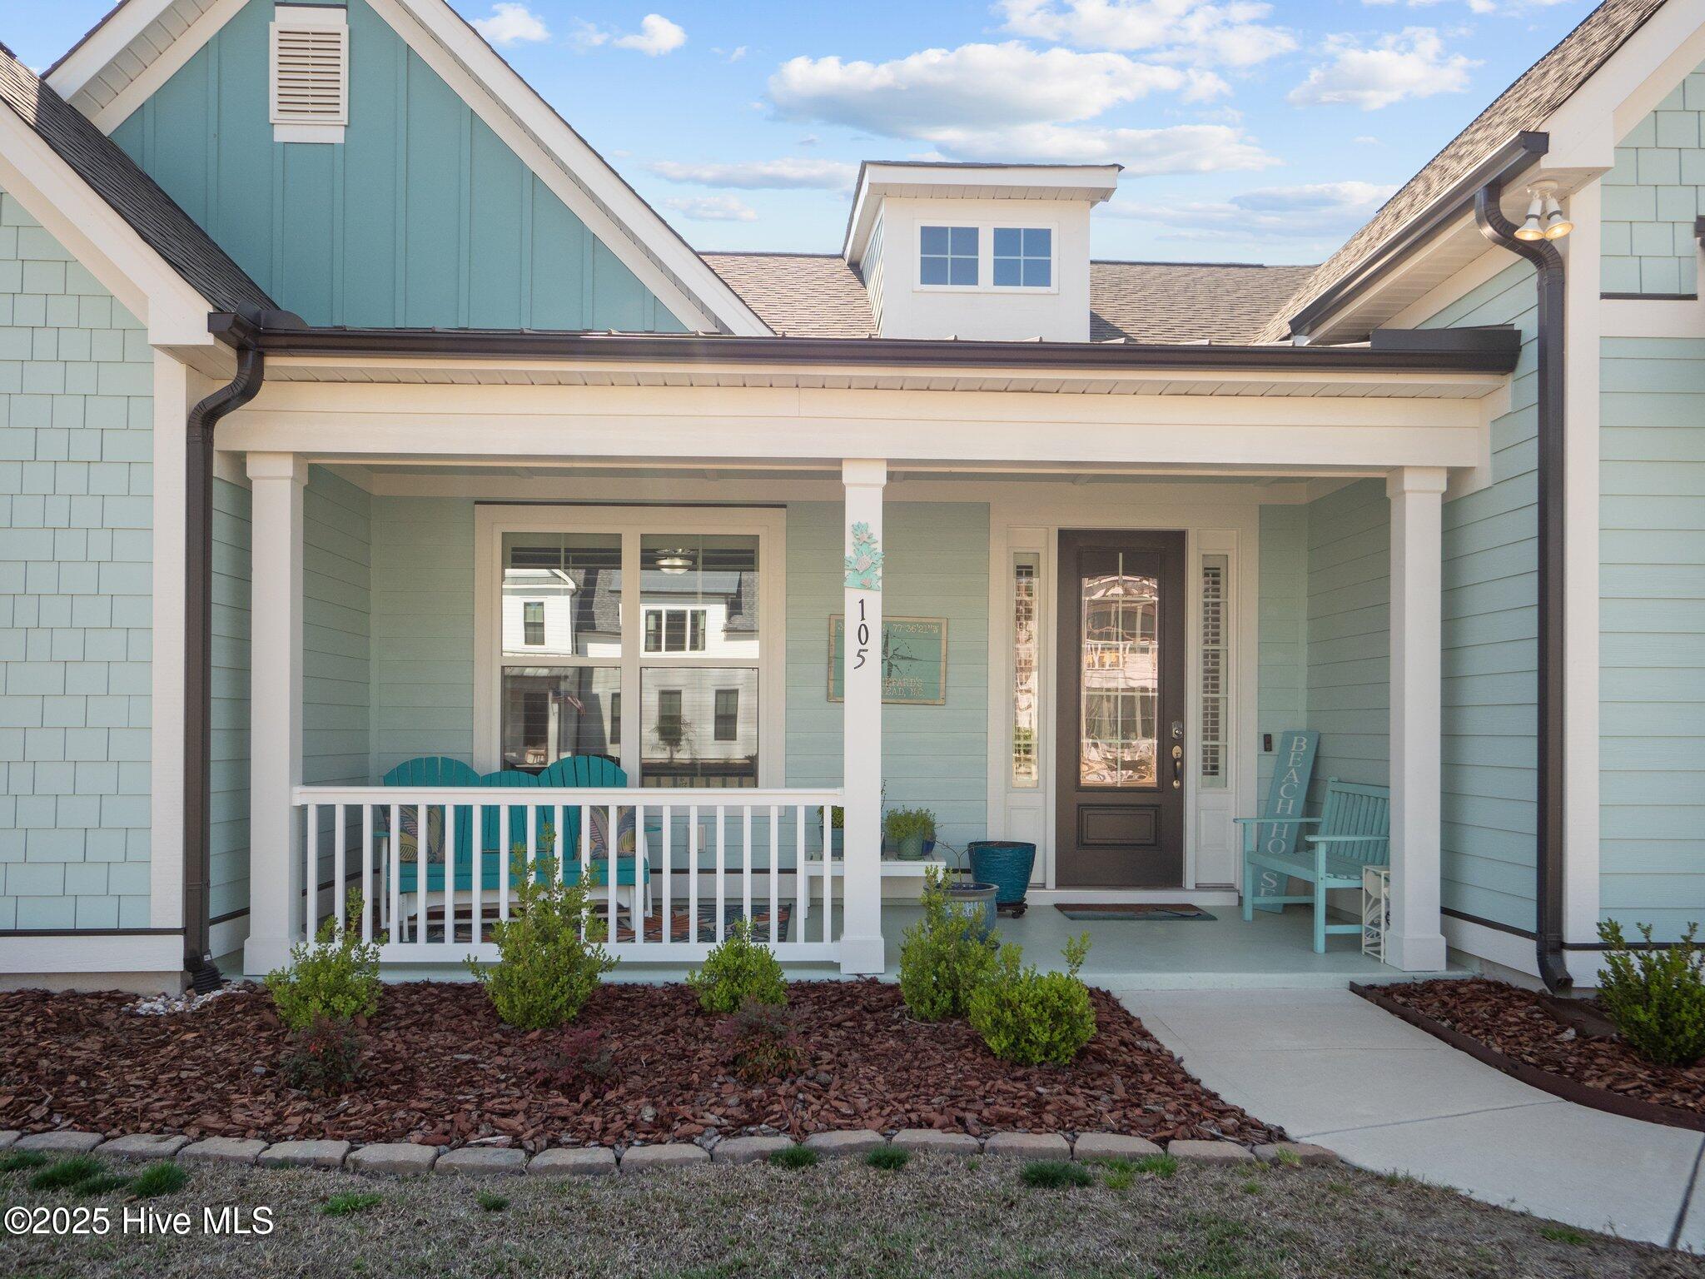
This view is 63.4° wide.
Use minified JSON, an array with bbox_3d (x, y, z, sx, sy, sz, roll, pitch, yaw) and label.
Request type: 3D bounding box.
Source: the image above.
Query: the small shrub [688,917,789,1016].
[{"bbox_3d":[-0.514,1.457,6.140,0.430,0.430,0.420,0,-1,-3],"label":"small shrub"}]

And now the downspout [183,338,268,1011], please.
[{"bbox_3d":[-3.006,0.099,6.600,0.390,3.160,0.200,0,-2,-2],"label":"downspout"}]

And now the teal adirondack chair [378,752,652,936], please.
[{"bbox_3d":[-1.930,1.177,7.980,1.590,0.990,0.820,1,-2,-18],"label":"teal adirondack chair"}]

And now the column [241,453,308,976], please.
[{"bbox_3d":[-2.731,0.356,6.540,0.207,2.440,0.207,0,-1,-3],"label":"column"}]

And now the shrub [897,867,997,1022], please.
[{"bbox_3d":[0.414,1.334,6.040,0.440,0.675,0.420,0,-1,-3],"label":"shrub"}]

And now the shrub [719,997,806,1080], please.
[{"bbox_3d":[-0.342,1.498,5.170,0.330,0.290,0.310,0,-2,-2],"label":"shrub"}]

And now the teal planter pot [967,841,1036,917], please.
[{"bbox_3d":[0.932,1.495,8.570,0.425,0.445,0.425,0,-1,0],"label":"teal planter pot"}]

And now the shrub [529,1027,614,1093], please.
[{"bbox_3d":[-1.023,1.530,5.030,0.320,0.210,0.300,0,-2,-2],"label":"shrub"}]

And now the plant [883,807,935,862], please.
[{"bbox_3d":[0.376,1.262,8.950,0.345,0.355,0.330,0,-2,-2],"label":"plant"}]

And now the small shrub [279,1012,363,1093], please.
[{"bbox_3d":[-1.980,1.550,5.150,0.325,0.310,0.300,0,-1,-3],"label":"small shrub"}]

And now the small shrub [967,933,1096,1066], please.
[{"bbox_3d":[0.704,1.416,5.420,0.500,0.490,0.470,0,-2,-2],"label":"small shrub"}]

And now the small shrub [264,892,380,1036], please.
[{"bbox_3d":[-2.280,1.383,5.940,0.510,0.615,0.470,0,-1,-3],"label":"small shrub"}]

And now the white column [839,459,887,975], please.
[{"bbox_3d":[0.046,0.370,6.620,0.205,2.440,0.205,0,-1,-3],"label":"white column"}]

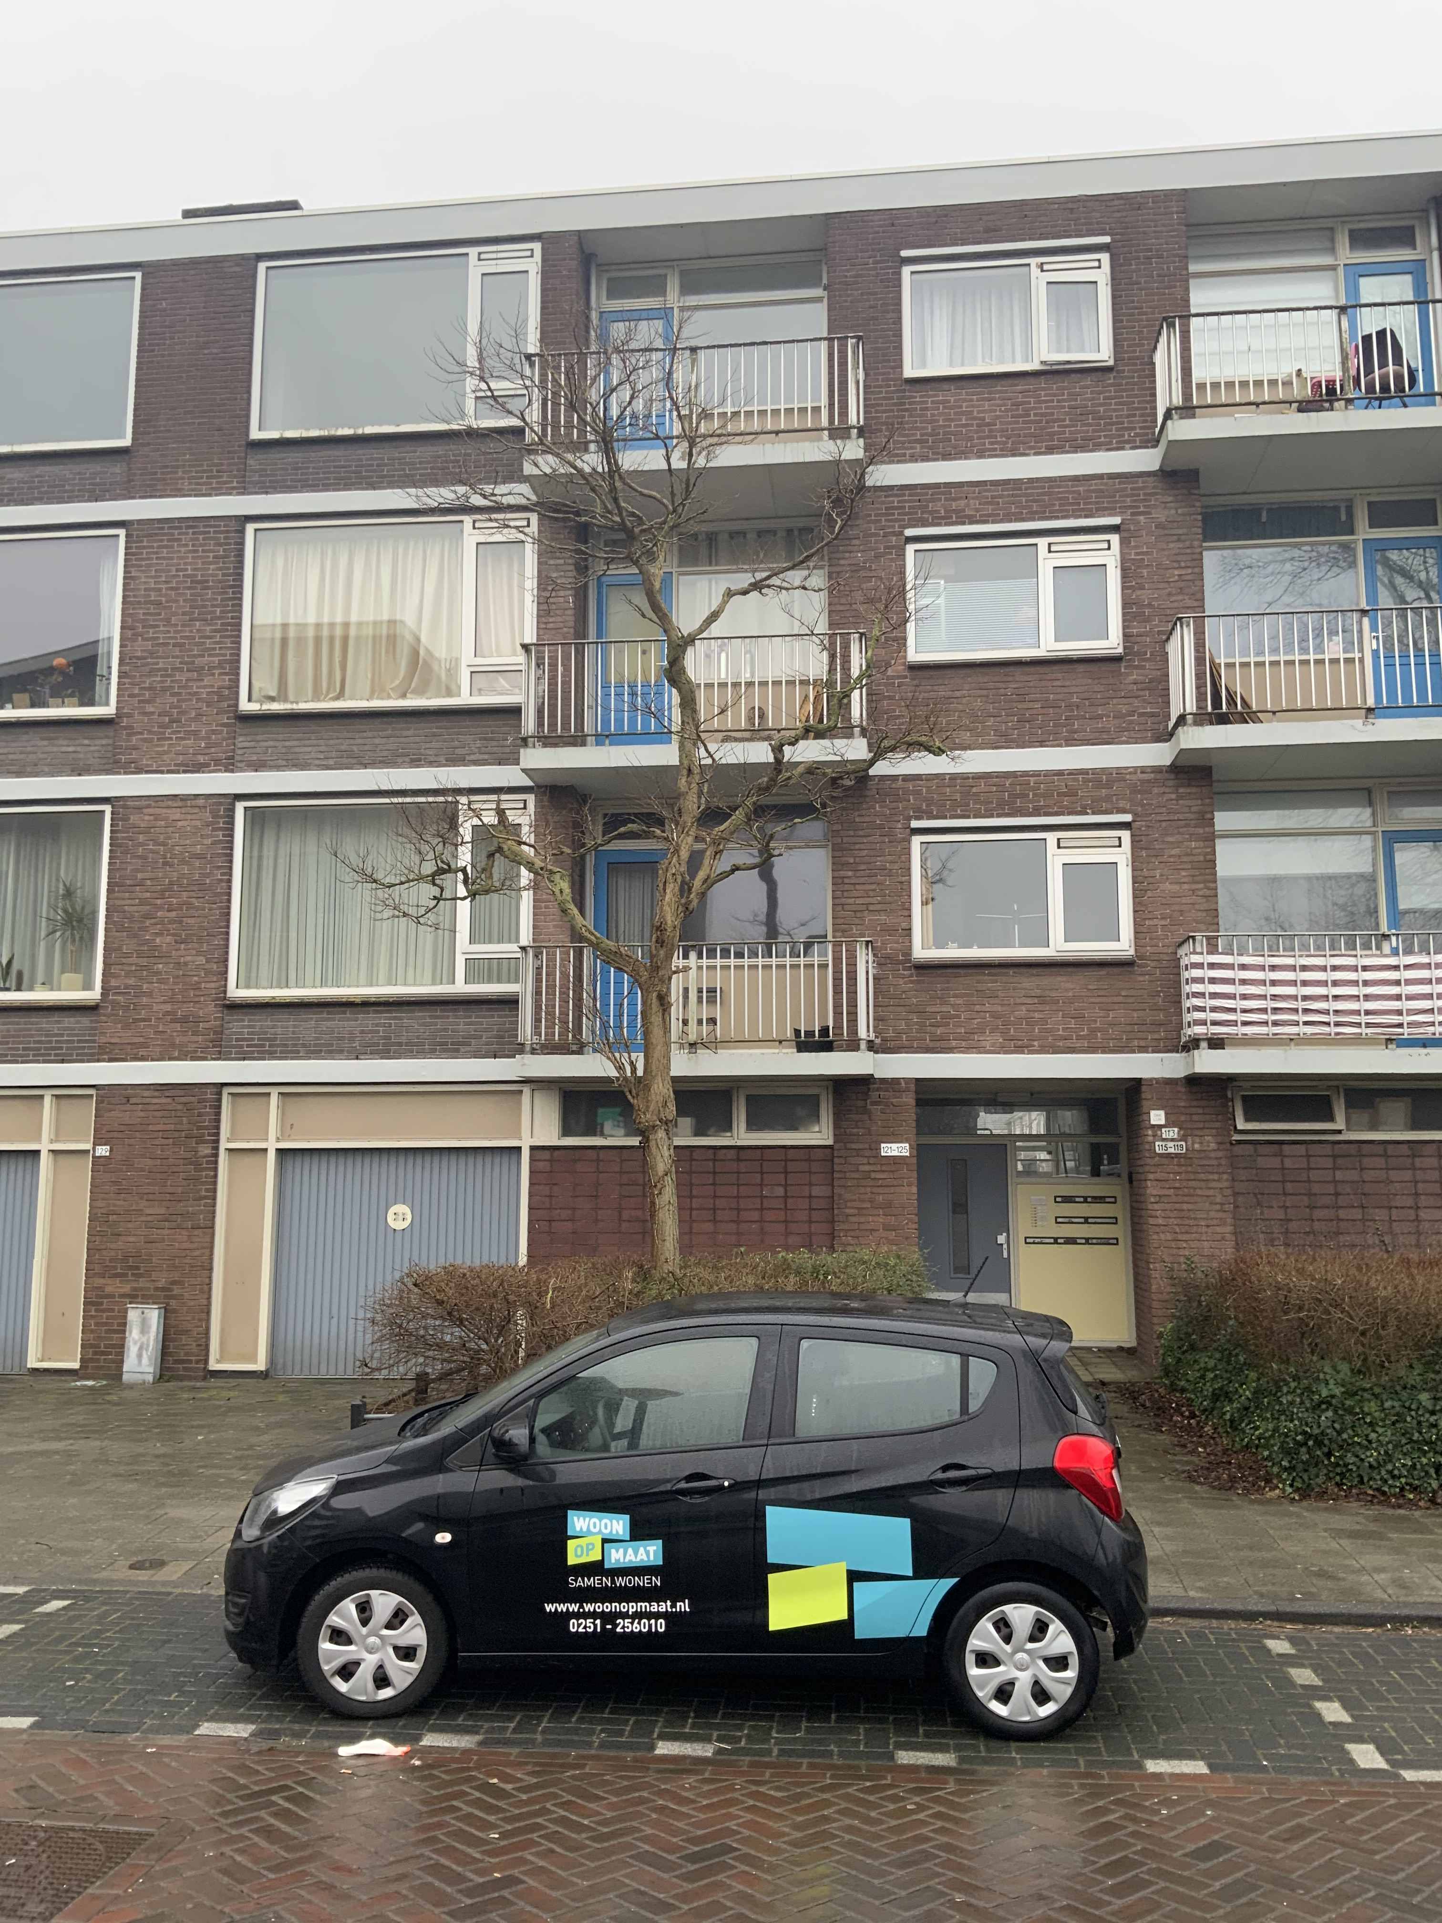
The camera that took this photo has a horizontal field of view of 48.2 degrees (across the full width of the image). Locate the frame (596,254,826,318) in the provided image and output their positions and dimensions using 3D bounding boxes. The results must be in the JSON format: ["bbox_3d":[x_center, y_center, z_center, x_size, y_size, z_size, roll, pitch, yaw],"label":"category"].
[{"bbox_3d":[-0.100,-6.908,16.428,2.359,0.525,0.120,-1,-8,6],"label":"frame"}]

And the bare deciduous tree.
[{"bbox_3d":[-0.575,-0.814,11.763,4.395,8.457,3.700,-1,-8,6],"label":"bare deciduous tree"}]

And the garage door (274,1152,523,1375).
[{"bbox_3d":[-2.964,2.762,14.788,2.318,2.080,0.100,-1,-8,6],"label":"garage door"}]

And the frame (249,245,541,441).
[{"bbox_3d":[-3.223,-6.152,16.018,2.917,1.889,0.120,-1,-8,6],"label":"frame"}]

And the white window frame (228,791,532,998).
[{"bbox_3d":[-3.222,-0.606,15.246,2.917,1.889,0.120,-1,-8,6],"label":"white window frame"}]

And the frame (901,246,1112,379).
[{"bbox_3d":[2.775,-6.237,15.611,1.987,1.224,0.120,-1,-8,7],"label":"frame"}]

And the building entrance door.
[{"bbox_3d":[2.340,2.706,15.479,0.900,1.924,0.080,-1,-8,7],"label":"building entrance door"}]

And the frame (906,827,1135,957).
[{"bbox_3d":[2.765,-0.595,14.794,1.987,1.210,0.120,-1,-8,7],"label":"frame"}]

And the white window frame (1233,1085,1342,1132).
[{"bbox_3d":[5.023,1.297,14.260,0.942,0.429,0.120,-1,-8,7],"label":"white window frame"}]

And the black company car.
[{"bbox_3d":[-0.116,2.183,6.746,3.675,1.490,1.660,-1,-8,5],"label":"black company car"}]

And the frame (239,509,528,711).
[{"bbox_3d":[-3.295,-3.430,15.951,3.008,2.010,0.120,-1,-8,7],"label":"frame"}]

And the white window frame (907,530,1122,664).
[{"bbox_3d":[2.723,-3.376,14.949,1.953,1.175,0.120,-1,-8,6],"label":"white window frame"}]

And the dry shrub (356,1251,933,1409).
[{"bbox_3d":[-0.524,2.820,11.861,4.054,1.255,1.500,-1,-8,6],"label":"dry shrub"}]

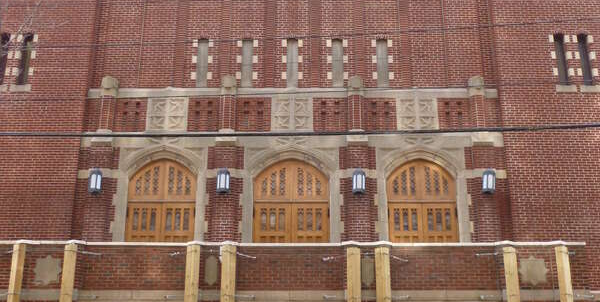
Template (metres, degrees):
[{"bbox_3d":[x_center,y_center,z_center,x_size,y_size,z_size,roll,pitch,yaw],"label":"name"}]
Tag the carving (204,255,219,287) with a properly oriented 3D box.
[{"bbox_3d":[-1.760,2.408,12.970,0.268,0.595,0.070,0,-18,0],"label":"carving"}]

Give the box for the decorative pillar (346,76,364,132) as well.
[{"bbox_3d":[1.413,-1.118,16.418,0.401,1.523,0.420,0,-18,0],"label":"decorative pillar"}]

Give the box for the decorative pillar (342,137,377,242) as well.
[{"bbox_3d":[1.456,1.126,15.793,0.840,2.988,0.400,0,-17,0],"label":"decorative pillar"}]

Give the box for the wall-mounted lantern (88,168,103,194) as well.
[{"bbox_3d":[-4.924,0.759,15.593,0.310,0.661,0.300,0,-17,0],"label":"wall-mounted lantern"}]

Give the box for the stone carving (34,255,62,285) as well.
[{"bbox_3d":[-5.096,2.434,13.137,0.577,0.631,0.080,0,-17,0],"label":"stone carving"}]

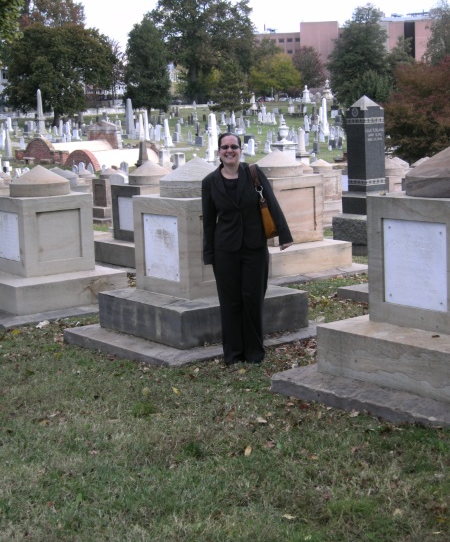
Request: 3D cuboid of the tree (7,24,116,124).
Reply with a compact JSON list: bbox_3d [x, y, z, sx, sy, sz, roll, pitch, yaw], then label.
[{"bbox_3d":[-18.173,-21.577,118.000,11.800,11.200,11.200,-2,8,0],"label":"tree"}]

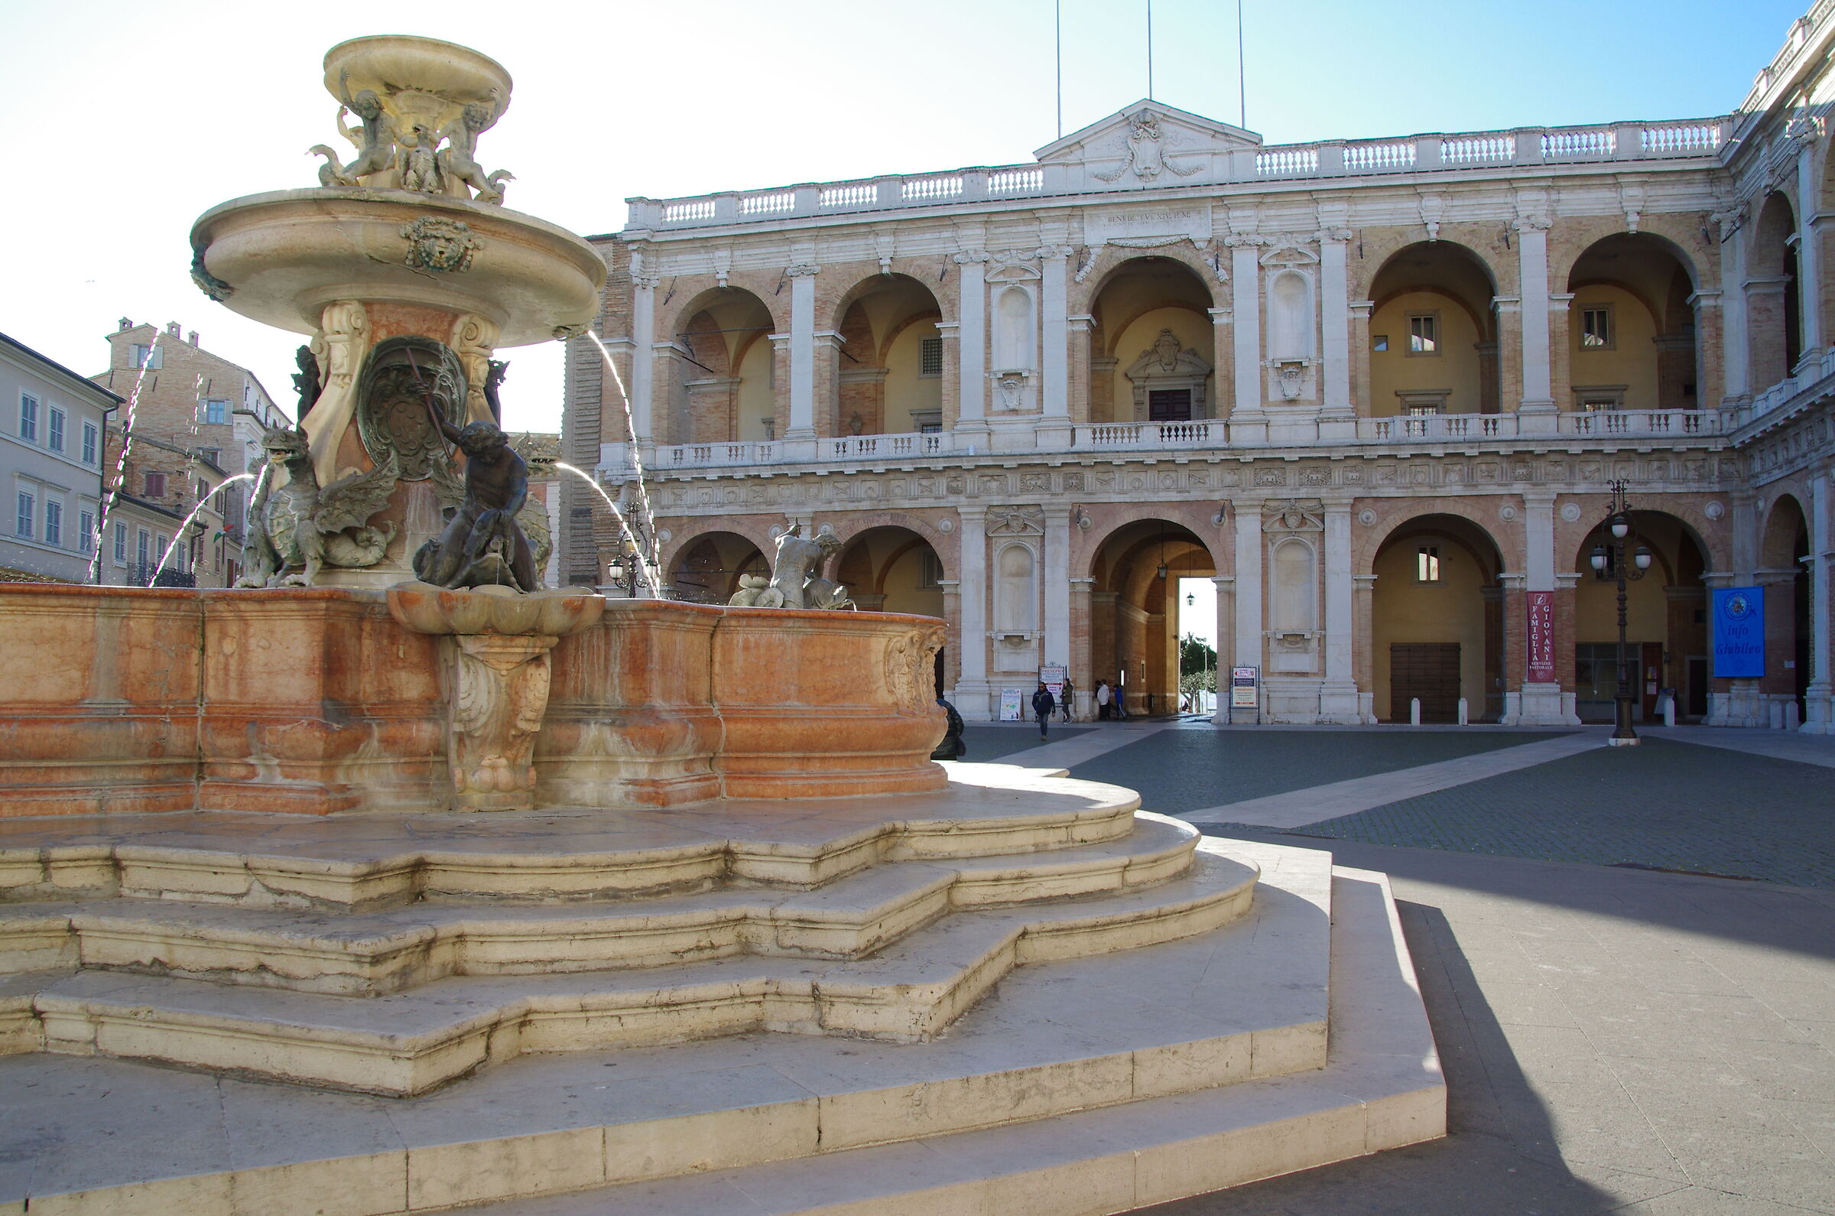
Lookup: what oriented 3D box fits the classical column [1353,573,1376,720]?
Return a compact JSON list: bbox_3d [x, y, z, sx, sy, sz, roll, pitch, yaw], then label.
[{"bbox_3d":[16.665,1.489,51.287,0.861,5.553,1.100,-1,-3,13],"label":"classical column"}]

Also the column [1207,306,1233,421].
[{"bbox_3d":[11.371,-9.195,51.753,0.903,4.131,0.850,0,-3,14],"label":"column"}]

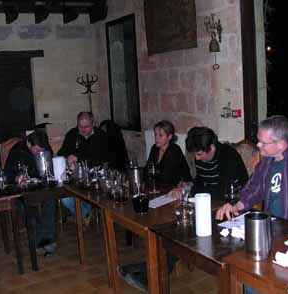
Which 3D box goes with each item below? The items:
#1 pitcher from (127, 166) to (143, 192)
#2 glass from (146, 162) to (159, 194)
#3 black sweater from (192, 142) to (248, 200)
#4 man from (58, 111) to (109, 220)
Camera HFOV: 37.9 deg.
[{"bbox_3d":[-0.076,0.268,3.448,0.125,0.205,0.125,-3,9,0],"label":"pitcher"},{"bbox_3d":[0.079,0.252,3.398,0.092,0.240,0.092,-8,10,-30],"label":"glass"},{"bbox_3d":[0.578,0.261,3.234,0.400,0.570,0.480,-11,12,-42],"label":"black sweater"},{"bbox_3d":[-0.695,0.258,4.945,0.580,1.330,0.720,-4,9,-7],"label":"man"}]

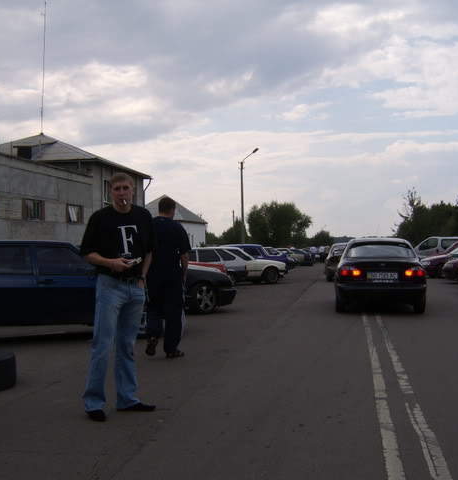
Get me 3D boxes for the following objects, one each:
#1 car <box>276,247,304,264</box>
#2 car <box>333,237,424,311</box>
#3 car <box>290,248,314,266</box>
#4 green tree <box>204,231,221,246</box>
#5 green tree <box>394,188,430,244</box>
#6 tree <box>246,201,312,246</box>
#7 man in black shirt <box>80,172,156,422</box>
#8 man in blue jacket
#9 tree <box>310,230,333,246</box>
[{"bbox_3d":[3.300,1.230,41.000,4.200,1.410,1.680,0,-1,12],"label":"car"},{"bbox_3d":[3.070,0.690,12.100,1.680,1.430,4.220,0,-1,11],"label":"car"},{"bbox_3d":[4.600,1.350,46.300,4.200,1.410,1.680,0,-1,12],"label":"car"},{"bbox_3d":[-2.450,0.800,85.000,3.000,4.200,3.000,0,-1,0],"label":"green tree"},{"bbox_3d":[19.100,-1.470,60.000,3.900,7.700,3.900,0,-1,0],"label":"green tree"},{"bbox_3d":[6.900,-1.300,80.000,9.100,8.100,8.500,0,-1,0],"label":"tree"},{"bbox_3d":[-0.837,0.407,4.300,0.580,1.810,0.420,0,-1,-22],"label":"man in black shirt"},{"bbox_3d":[-0.715,0.420,6.600,0.540,1.830,0.480,0,-1,18],"label":"man in blue jacket"},{"bbox_3d":[17.800,0.850,110.000,4.700,5.100,4.600,0,-1,0],"label":"tree"}]

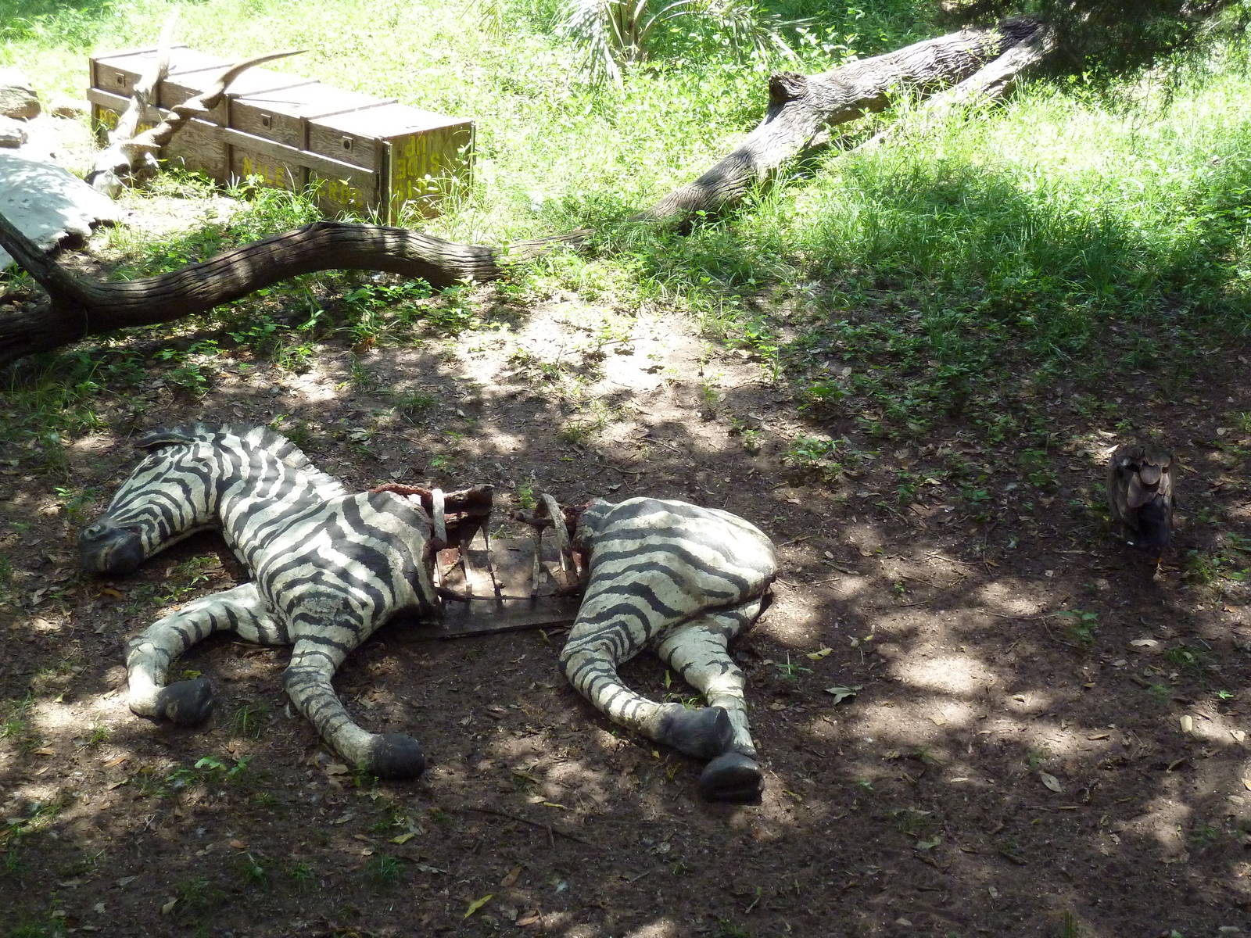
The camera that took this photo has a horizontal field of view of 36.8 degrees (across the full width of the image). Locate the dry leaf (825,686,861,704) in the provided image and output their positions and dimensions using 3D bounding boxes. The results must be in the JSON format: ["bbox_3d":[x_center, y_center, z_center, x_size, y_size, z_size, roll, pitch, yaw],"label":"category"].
[{"bbox_3d":[0.582,0.597,5.021,0.090,0.025,0.058,2,23,0],"label":"dry leaf"}]

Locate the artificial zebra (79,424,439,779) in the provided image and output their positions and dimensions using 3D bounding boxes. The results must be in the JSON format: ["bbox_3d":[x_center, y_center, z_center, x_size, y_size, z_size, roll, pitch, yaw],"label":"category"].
[{"bbox_3d":[-0.973,0.241,5.252,1.200,0.410,1.660,0,24,-4],"label":"artificial zebra"}]

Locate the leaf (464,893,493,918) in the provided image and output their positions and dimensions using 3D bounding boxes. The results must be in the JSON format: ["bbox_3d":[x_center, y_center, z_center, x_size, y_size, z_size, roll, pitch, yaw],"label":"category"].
[{"bbox_3d":[-0.324,0.956,4.136,0.026,0.016,0.097,17,28,31],"label":"leaf"}]

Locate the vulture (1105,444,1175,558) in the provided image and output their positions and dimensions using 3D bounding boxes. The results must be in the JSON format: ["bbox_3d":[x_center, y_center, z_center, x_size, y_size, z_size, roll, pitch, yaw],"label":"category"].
[{"bbox_3d":[1.613,0.078,5.810,0.230,0.400,0.430,1,23,-2],"label":"vulture"}]

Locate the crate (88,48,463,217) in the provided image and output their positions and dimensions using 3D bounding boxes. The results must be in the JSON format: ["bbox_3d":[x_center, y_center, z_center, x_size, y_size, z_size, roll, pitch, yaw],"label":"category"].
[{"bbox_3d":[-1.832,-1.776,9.844,2.335,0.440,0.631,21,29,36],"label":"crate"}]

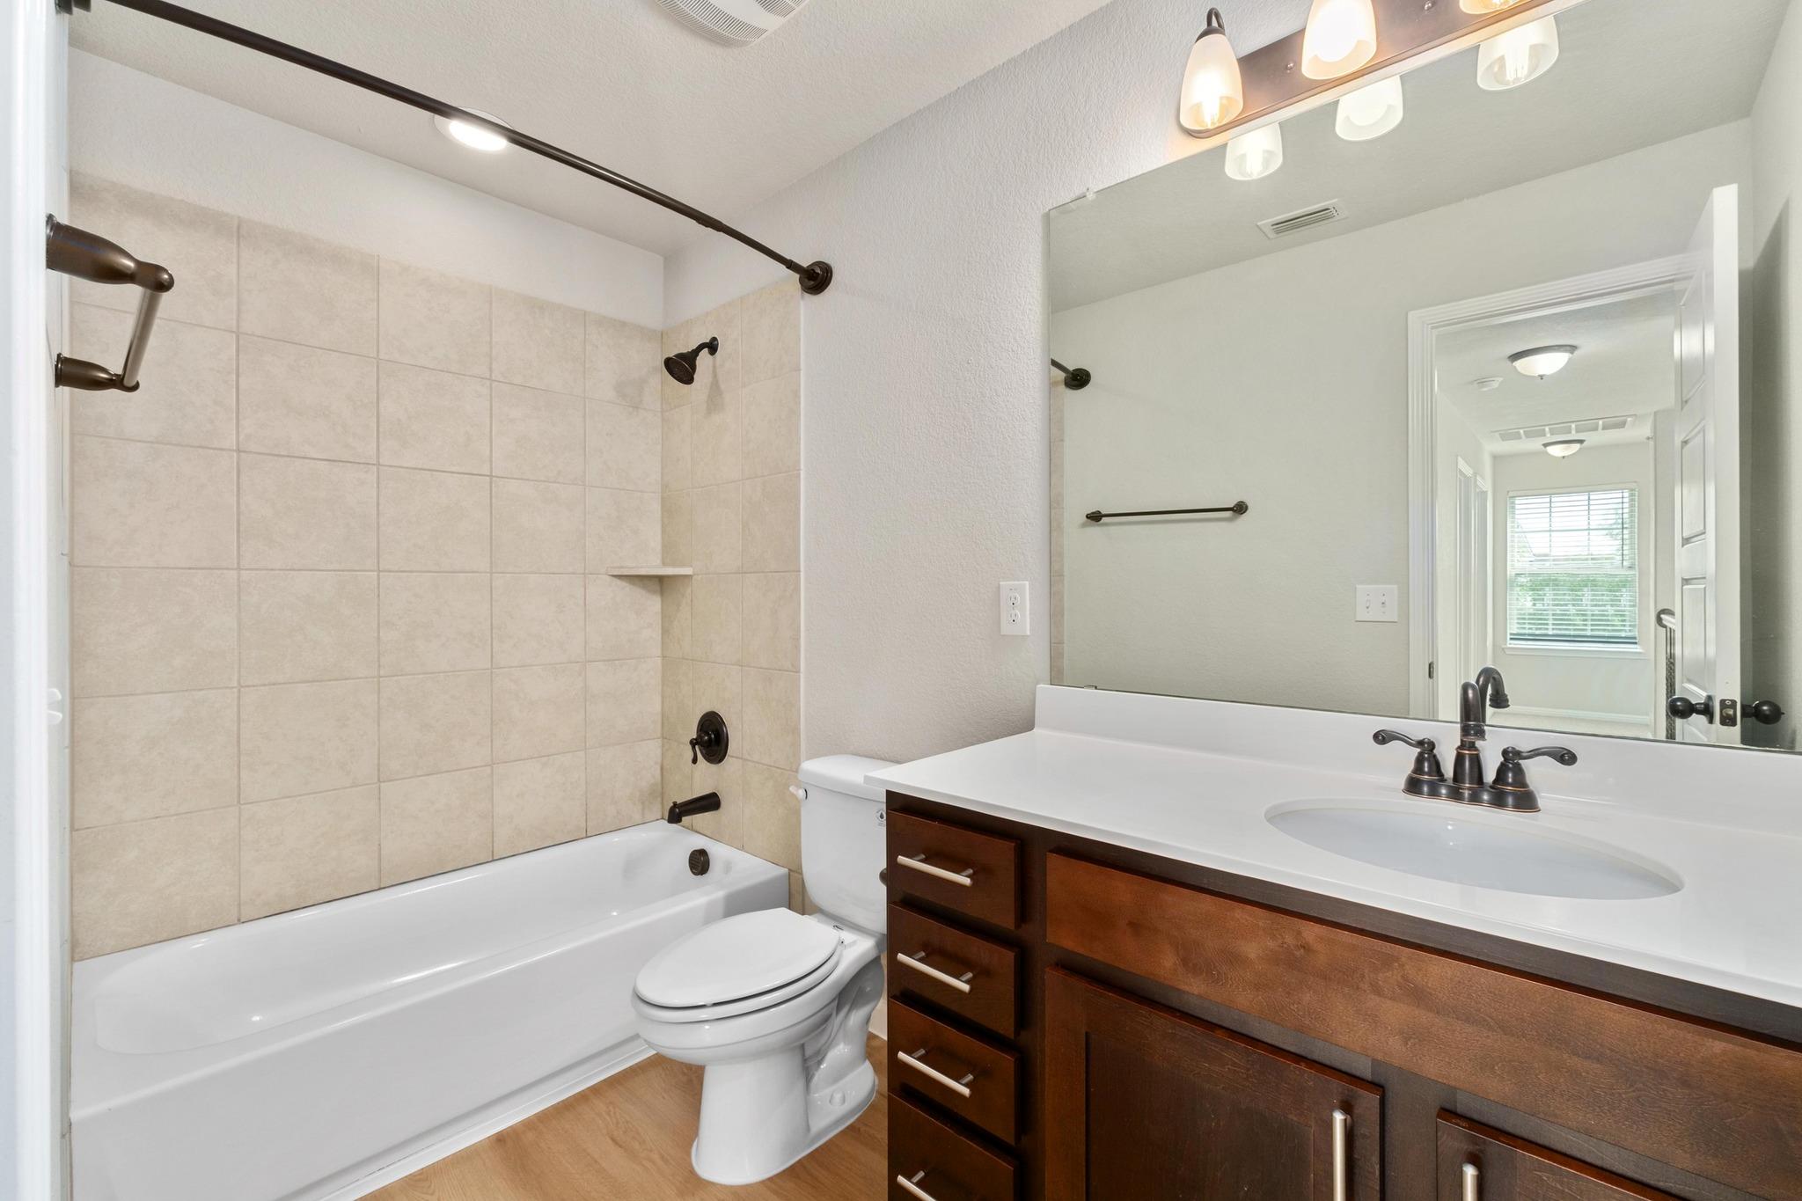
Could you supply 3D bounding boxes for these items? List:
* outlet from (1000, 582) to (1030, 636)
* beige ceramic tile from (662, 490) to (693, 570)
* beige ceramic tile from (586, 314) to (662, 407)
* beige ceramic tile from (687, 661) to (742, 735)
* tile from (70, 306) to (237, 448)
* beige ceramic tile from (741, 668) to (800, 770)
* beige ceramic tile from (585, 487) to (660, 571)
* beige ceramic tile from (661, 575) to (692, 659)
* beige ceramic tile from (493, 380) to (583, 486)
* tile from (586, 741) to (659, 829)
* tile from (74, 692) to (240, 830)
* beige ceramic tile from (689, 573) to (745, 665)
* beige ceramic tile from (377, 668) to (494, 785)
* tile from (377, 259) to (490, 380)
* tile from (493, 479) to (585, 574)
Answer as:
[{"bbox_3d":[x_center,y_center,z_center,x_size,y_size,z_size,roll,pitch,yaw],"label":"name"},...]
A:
[{"bbox_3d":[0.269,0.020,1.770,0.079,0.123,0.008,0,1,43],"label":"outlet"},{"bbox_3d":[-0.814,-0.241,2.744,0.203,0.302,0.009,0,1,43],"label":"beige ceramic tile"},{"bbox_3d":[-1.000,-0.848,2.714,0.012,0.293,0.285,0,1,43],"label":"beige ceramic tile"},{"bbox_3d":[-0.628,0.371,2.584,0.297,0.301,0.012,0,1,43],"label":"beige ceramic tile"},{"bbox_3d":[-1.806,-0.536,1.826,0.009,0.299,0.287,0,1,43],"label":"tile"},{"bbox_3d":[-0.407,0.372,2.381,0.296,0.301,0.012,0,1,43],"label":"beige ceramic tile"},{"bbox_3d":[-0.999,-0.238,2.720,0.010,0.302,0.289,0,0,43],"label":"beige ceramic tile"},{"bbox_3d":[-0.814,0.063,2.747,0.203,0.300,0.009,0,1,43],"label":"beige ceramic tile"},{"bbox_3d":[-1.202,-0.542,2.503,0.010,0.302,0.299,0,0,43],"label":"beige ceramic tile"},{"bbox_3d":[-0.994,0.672,2.715,0.009,0.301,0.288,0,1,43],"label":"tile"},{"bbox_3d":[-1.806,0.376,1.834,0.009,0.302,0.287,0,1,43],"label":"tile"},{"bbox_3d":[-0.628,0.066,2.582,0.297,0.301,0.012,0,1,43],"label":"beige ceramic tile"},{"bbox_3d":[-1.406,0.373,2.283,0.012,0.301,0.299,0,1,43],"label":"beige ceramic tile"},{"bbox_3d":[-1.406,-0.844,2.274,0.012,0.293,0.299,0,1,43],"label":"tile"},{"bbox_3d":[-1.212,-0.243,2.526,0.010,0.306,0.303,0,1,43],"label":"tile"}]

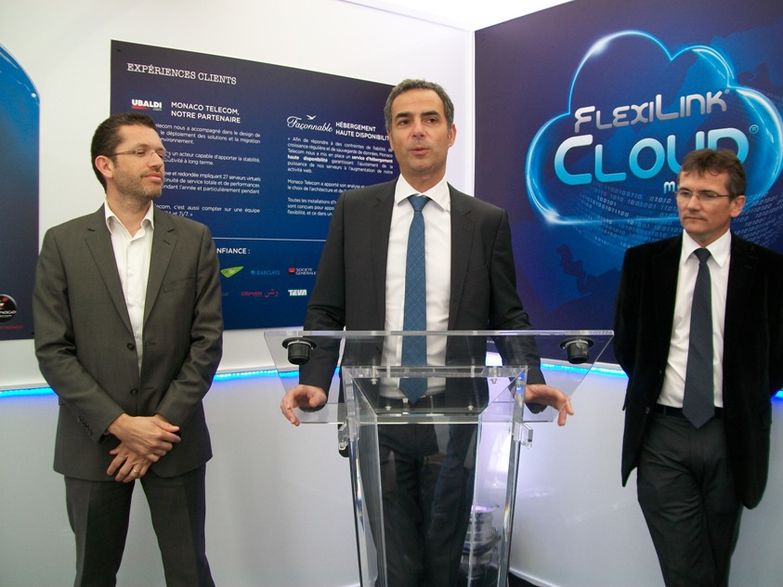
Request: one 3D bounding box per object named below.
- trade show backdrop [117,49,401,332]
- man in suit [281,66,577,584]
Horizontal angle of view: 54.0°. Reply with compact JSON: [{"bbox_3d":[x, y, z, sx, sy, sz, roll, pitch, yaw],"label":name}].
[{"bbox_3d":[-0.428,-0.358,2.815,1.210,0.960,0.020,-2,3,-37],"label":"trade show backdrop"},{"bbox_3d":[0.078,0.375,1.909,0.660,1.790,0.420,0,3,2],"label":"man in suit"}]

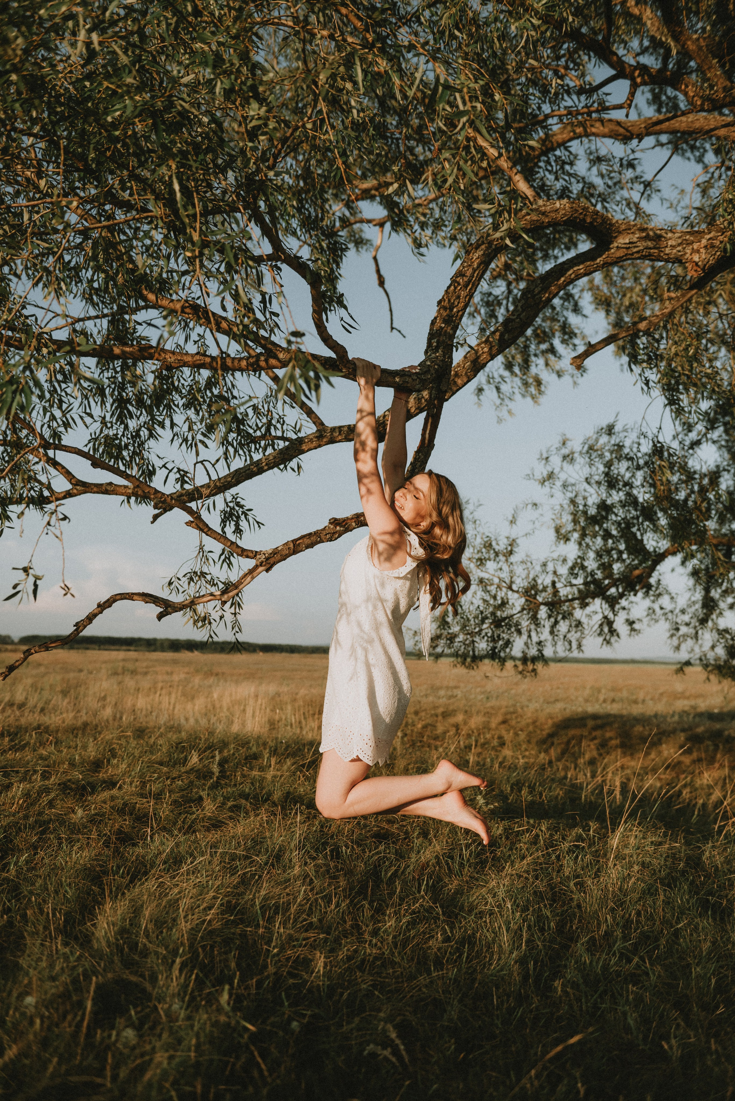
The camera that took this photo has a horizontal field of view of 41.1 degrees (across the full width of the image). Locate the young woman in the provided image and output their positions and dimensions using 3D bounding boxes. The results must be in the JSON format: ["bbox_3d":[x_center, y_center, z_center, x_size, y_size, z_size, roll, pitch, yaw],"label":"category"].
[{"bbox_3d":[0.120,0.176,3.420,0.560,1.620,0.430,0,-6,7],"label":"young woman"}]

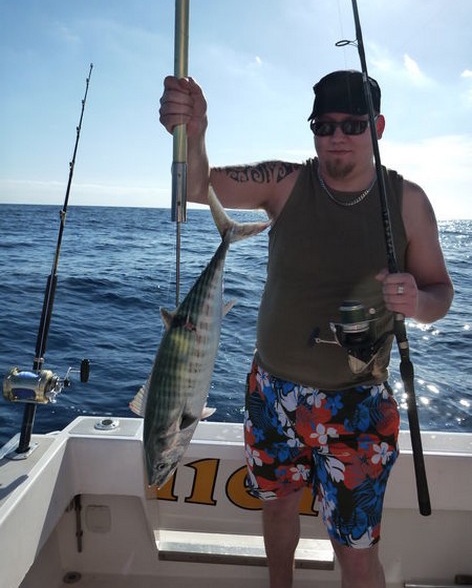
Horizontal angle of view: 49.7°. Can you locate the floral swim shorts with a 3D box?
[{"bbox_3d":[0.254,0.446,1.498,0.420,0.500,0.340,4,9,14],"label":"floral swim shorts"}]

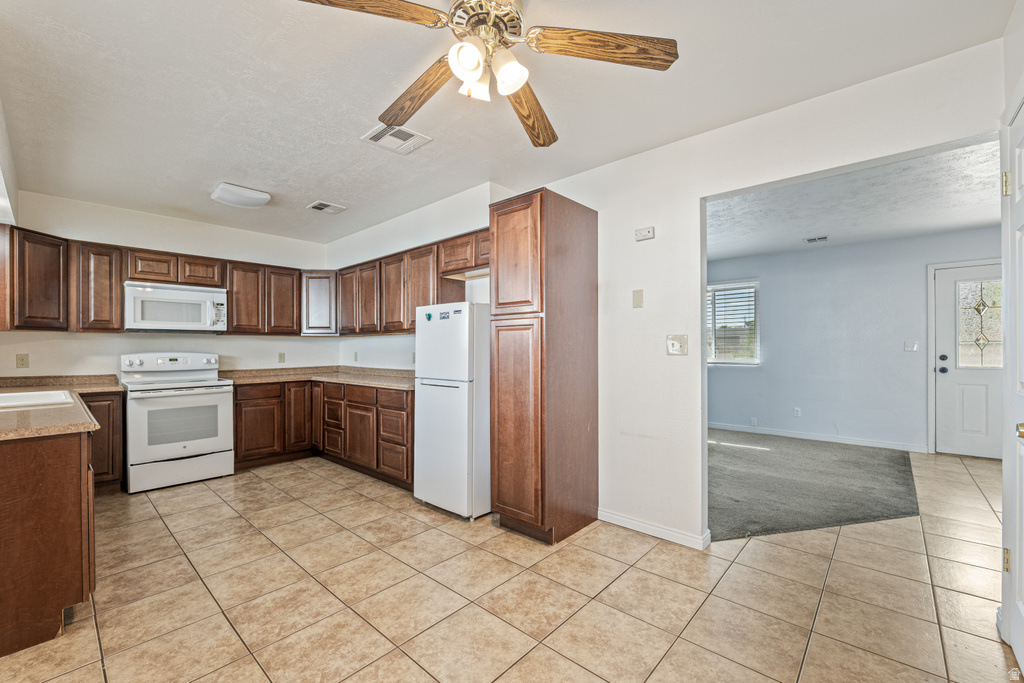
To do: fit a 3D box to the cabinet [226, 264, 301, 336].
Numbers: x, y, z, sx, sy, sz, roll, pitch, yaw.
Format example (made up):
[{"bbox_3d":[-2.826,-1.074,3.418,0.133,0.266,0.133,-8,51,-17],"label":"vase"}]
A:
[{"bbox_3d":[-2.895,-0.459,4.600,0.330,0.796,0.755,-2,-2,41],"label":"cabinet"}]

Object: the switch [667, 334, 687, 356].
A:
[{"bbox_3d":[1.047,0.026,2.526,0.122,0.124,0.012,-1,-1,41],"label":"switch"}]

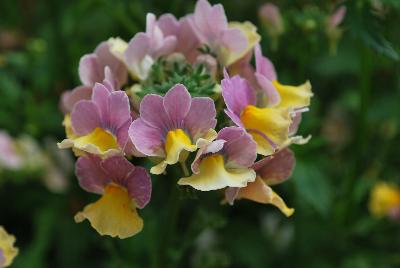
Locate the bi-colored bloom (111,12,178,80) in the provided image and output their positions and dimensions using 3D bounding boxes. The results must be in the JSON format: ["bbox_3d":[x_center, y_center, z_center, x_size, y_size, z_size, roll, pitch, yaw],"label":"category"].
[{"bbox_3d":[-0.017,-0.027,0.280,0.019,0.019,0.015,-16,39,-32],"label":"bi-colored bloom"}]

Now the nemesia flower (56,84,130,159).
[{"bbox_3d":[-0.029,-0.004,0.254,0.019,0.019,0.015,12,17,25],"label":"nemesia flower"}]

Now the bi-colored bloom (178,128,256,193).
[{"bbox_3d":[0.005,0.007,0.247,0.021,0.017,0.015,0,19,0],"label":"bi-colored bloom"}]

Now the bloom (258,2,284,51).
[{"bbox_3d":[0.028,-0.042,0.360,0.010,0.018,0.010,0,24,0],"label":"bloom"}]

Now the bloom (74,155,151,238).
[{"bbox_3d":[-0.024,0.017,0.250,0.020,0.021,0.015,4,14,9],"label":"bloom"}]

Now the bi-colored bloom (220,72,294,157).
[{"bbox_3d":[0.016,-0.006,0.254,0.016,0.021,0.021,9,25,31],"label":"bi-colored bloom"}]

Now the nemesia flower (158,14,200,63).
[{"bbox_3d":[-0.007,-0.029,0.290,0.019,0.019,0.015,0,29,0],"label":"nemesia flower"}]

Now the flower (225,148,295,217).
[{"bbox_3d":[0.017,0.014,0.262,0.017,0.017,0.019,17,21,-12],"label":"flower"}]

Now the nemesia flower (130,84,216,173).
[{"bbox_3d":[-0.007,-0.001,0.247,0.023,0.023,0.015,2,12,5],"label":"nemesia flower"}]

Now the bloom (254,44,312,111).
[{"bbox_3d":[0.025,-0.017,0.272,0.016,0.017,0.021,-7,24,-3],"label":"bloom"}]

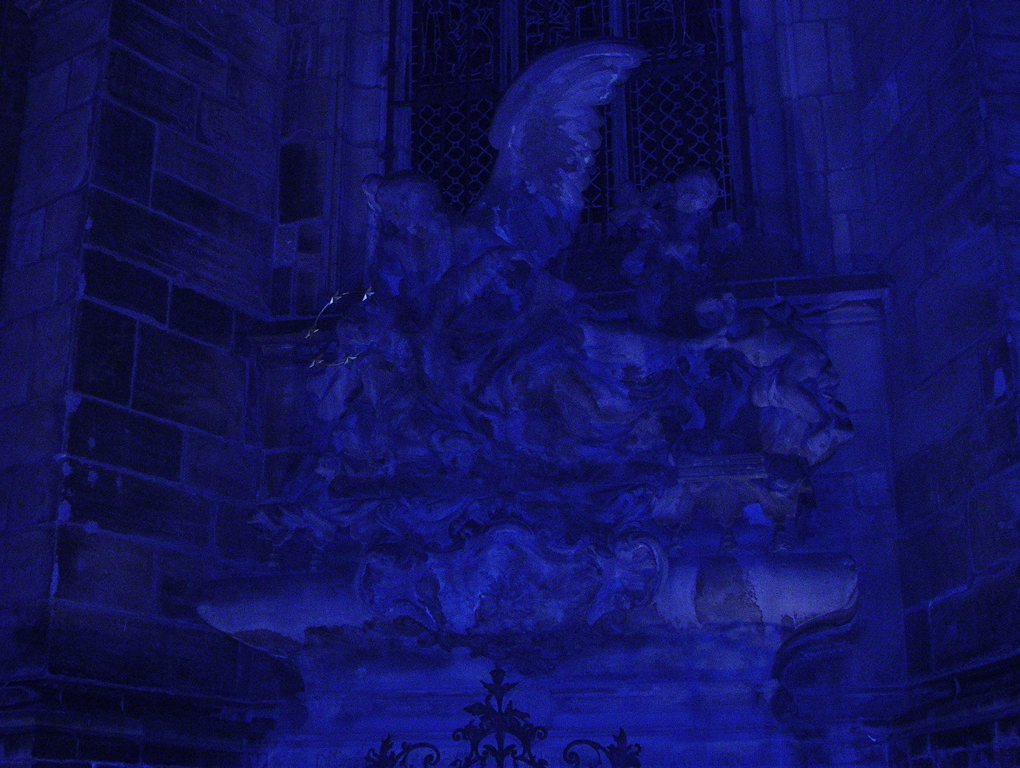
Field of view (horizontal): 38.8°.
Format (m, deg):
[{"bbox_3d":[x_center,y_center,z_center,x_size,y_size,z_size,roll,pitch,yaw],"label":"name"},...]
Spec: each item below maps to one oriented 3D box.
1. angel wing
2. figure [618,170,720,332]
[{"bbox_3d":[0.246,-1.253,7.847,0.920,1.180,0.380,-4,-19,11],"label":"angel wing"},{"bbox_3d":[0.823,-0.698,7.574,0.520,0.840,0.440,-7,-20,21],"label":"figure"}]

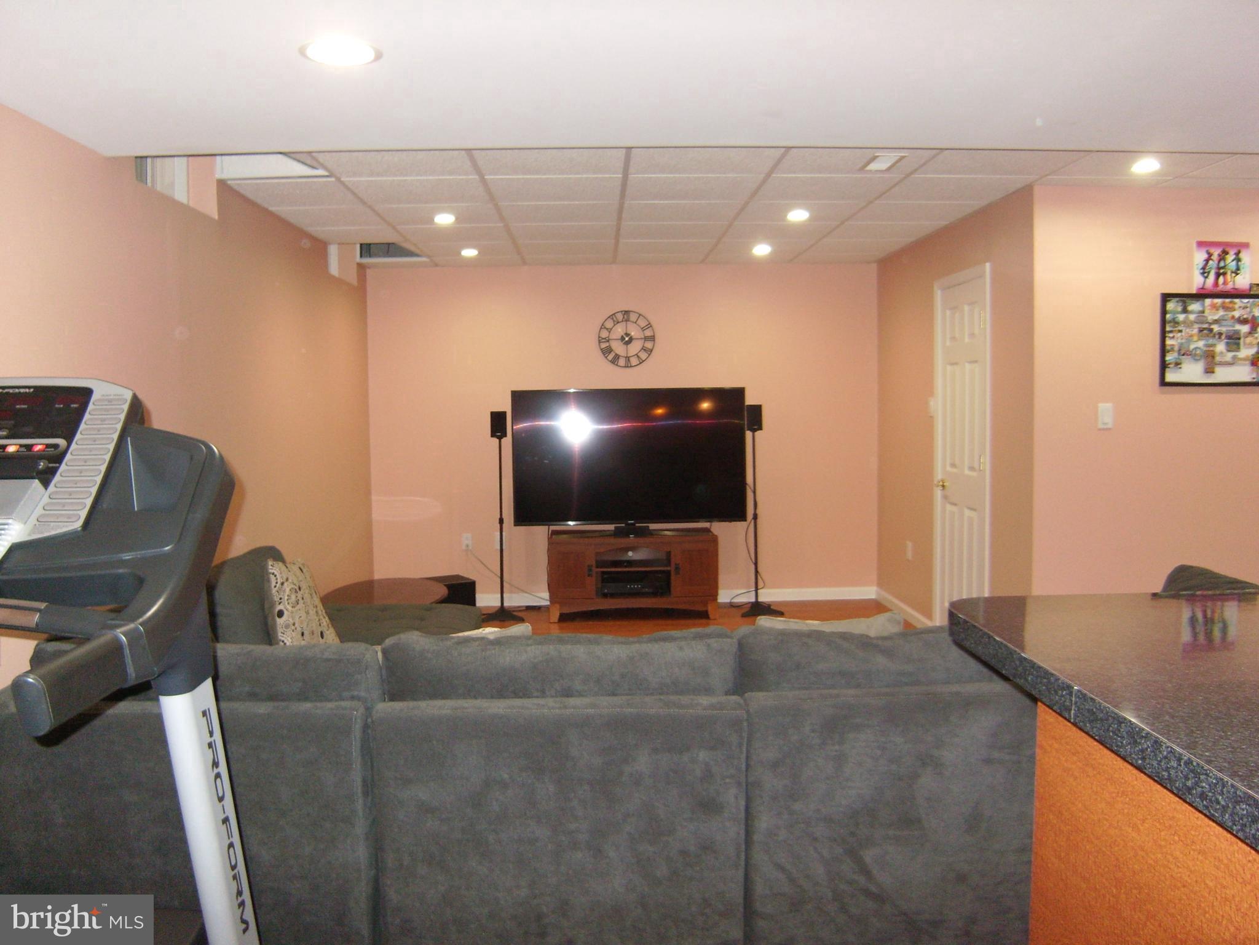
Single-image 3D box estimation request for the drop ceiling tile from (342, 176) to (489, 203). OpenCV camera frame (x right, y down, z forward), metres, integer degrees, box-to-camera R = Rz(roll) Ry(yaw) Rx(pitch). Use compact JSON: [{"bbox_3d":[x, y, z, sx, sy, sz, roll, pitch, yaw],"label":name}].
[{"bbox_3d":[-0.931,-1.262,4.569,0.600,0.020,0.600,-1,4,-2],"label":"drop ceiling tile"}]

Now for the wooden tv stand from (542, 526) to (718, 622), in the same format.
[{"bbox_3d":[0.022,0.676,6.809,1.087,0.548,0.440,-1,4,-2],"label":"wooden tv stand"}]

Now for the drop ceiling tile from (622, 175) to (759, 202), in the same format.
[{"bbox_3d":[0.279,-1.286,4.598,0.600,0.020,0.598,-1,4,-2],"label":"drop ceiling tile"}]

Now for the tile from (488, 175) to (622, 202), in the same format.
[{"bbox_3d":[-0.325,-1.273,4.588,0.600,0.020,0.600,-1,4,-2],"label":"tile"}]

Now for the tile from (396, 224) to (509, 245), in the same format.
[{"bbox_3d":[-0.969,-1.342,5.749,0.600,0.020,0.600,-1,4,-2],"label":"tile"}]

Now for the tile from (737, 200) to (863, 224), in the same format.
[{"bbox_3d":[0.863,-1.342,5.234,0.605,0.020,0.605,-1,4,-2],"label":"tile"}]

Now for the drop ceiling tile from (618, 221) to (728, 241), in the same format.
[{"bbox_3d":[0.239,-1.373,5.813,0.600,0.020,0.598,-1,4,-2],"label":"drop ceiling tile"}]

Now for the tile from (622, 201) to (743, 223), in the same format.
[{"bbox_3d":[0.258,-1.334,5.213,0.605,0.020,0.605,-1,4,-2],"label":"tile"}]

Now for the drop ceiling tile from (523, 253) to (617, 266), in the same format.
[{"bbox_3d":[-0.398,-1.426,6.838,0.600,0.020,0.375,-1,4,-2],"label":"drop ceiling tile"}]

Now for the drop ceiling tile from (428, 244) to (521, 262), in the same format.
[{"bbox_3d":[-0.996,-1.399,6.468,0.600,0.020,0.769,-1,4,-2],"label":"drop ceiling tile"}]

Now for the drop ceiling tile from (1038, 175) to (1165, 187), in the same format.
[{"bbox_3d":[2.073,-1.284,4.468,0.600,0.020,0.166,-1,4,-2],"label":"drop ceiling tile"}]

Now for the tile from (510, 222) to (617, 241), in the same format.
[{"bbox_3d":[-0.363,-1.353,5.768,0.600,0.020,0.600,-1,4,-2],"label":"tile"}]

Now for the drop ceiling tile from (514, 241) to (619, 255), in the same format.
[{"bbox_3d":[-0.388,-1.413,6.410,0.605,0.020,0.605,-1,4,-2],"label":"drop ceiling tile"}]

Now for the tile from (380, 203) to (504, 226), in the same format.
[{"bbox_3d":[-0.950,-1.306,5.168,0.600,0.020,0.598,-1,4,-2],"label":"tile"}]

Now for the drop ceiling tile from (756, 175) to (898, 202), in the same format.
[{"bbox_3d":[0.882,-1.293,4.620,0.600,0.020,0.598,-1,4,-2],"label":"drop ceiling tile"}]

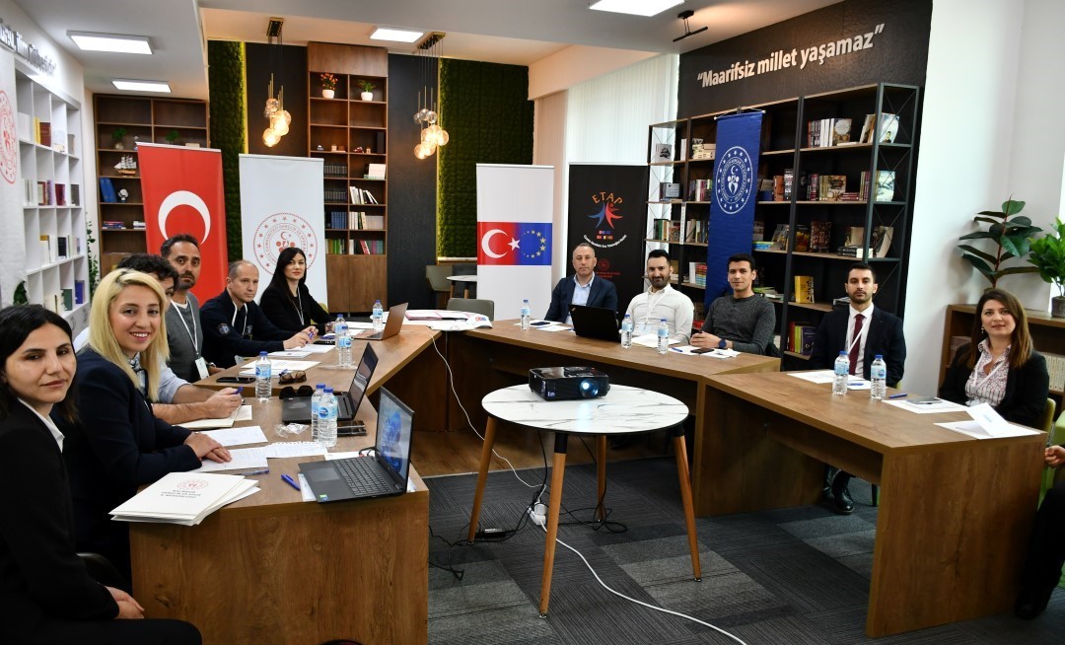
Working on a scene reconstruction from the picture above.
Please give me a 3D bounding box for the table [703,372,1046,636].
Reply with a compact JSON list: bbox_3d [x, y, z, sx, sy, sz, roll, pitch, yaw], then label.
[{"bbox_3d":[1.448,0.726,3.691,0.780,0.746,1.300,-1,9,-20],"label":"table"}]

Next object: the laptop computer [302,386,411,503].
[{"bbox_3d":[-0.535,0.358,2.384,0.265,0.245,0.360,-2,9,-25],"label":"laptop computer"}]

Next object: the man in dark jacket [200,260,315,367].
[{"bbox_3d":[-1.539,0.273,4.506,0.740,1.260,0.550,5,9,23],"label":"man in dark jacket"}]

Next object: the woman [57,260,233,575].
[{"bbox_3d":[-1.127,0.511,2.564,0.680,1.330,0.480,1,8,-5],"label":"woman"}]

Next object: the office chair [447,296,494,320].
[{"bbox_3d":[-0.536,0.217,6.846,0.480,0.790,0.540,0,8,-11],"label":"office chair"}]

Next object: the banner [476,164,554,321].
[{"bbox_3d":[-0.206,-0.687,8.752,0.850,2.030,0.200,0,8,-9],"label":"banner"}]

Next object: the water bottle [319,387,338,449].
[{"bbox_3d":[-0.706,0.320,2.753,0.066,0.207,0.066,2,8,0],"label":"water bottle"}]

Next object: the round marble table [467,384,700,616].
[{"bbox_3d":[0.216,0.719,3.550,0.910,0.733,0.910,2,8,0],"label":"round marble table"}]

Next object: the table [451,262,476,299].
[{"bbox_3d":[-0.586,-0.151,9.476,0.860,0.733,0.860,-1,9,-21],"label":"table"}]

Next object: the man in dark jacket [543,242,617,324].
[{"bbox_3d":[0.309,0.085,5.909,0.560,1.340,0.760,5,9,22],"label":"man in dark jacket"}]

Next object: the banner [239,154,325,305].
[{"bbox_3d":[-2.582,-0.691,8.326,0.850,2.030,0.200,-2,9,-26],"label":"banner"}]

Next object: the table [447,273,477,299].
[{"bbox_3d":[-0.592,-0.149,9.539,0.880,0.745,0.880,2,8,0],"label":"table"}]

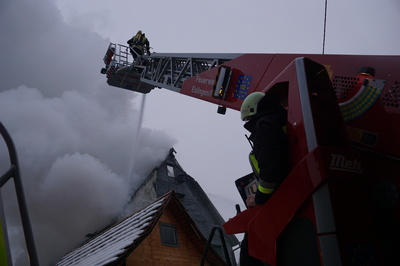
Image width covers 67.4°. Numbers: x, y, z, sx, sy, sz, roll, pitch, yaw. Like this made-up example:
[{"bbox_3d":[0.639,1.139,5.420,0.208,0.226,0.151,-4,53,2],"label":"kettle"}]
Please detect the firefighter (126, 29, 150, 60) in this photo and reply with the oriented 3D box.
[{"bbox_3d":[-2.373,-3.244,11.600,0.800,1.750,0.550,3,-23,-18],"label":"firefighter"}]

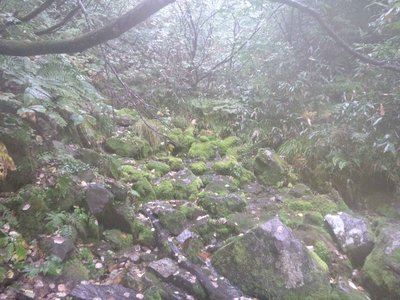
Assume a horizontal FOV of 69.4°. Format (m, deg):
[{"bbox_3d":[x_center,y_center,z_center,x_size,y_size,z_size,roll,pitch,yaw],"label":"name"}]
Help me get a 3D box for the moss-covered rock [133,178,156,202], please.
[{"bbox_3d":[-0.913,0.666,4.750,0.383,0.360,0.344,0,7,0],"label":"moss-covered rock"}]

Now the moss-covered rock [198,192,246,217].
[{"bbox_3d":[0.292,0.707,3.750,0.604,0.270,0.450,0,6,0],"label":"moss-covered rock"}]

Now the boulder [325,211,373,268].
[{"bbox_3d":[1.656,0.991,3.200,0.537,0.555,0.430,0,7,0],"label":"boulder"}]

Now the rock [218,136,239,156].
[{"bbox_3d":[0.582,-0.071,5.900,0.396,0.360,0.400,0,6,0],"label":"rock"}]

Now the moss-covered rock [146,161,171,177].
[{"bbox_3d":[-0.862,0.384,6.000,0.483,0.294,0.387,0,7,0],"label":"moss-covered rock"}]

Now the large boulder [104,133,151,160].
[{"bbox_3d":[-1.681,-0.081,6.700,1.035,0.484,0.724,0,7,0],"label":"large boulder"}]

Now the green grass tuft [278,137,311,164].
[{"bbox_3d":[1.653,0.009,5.000,0.571,0.460,0.500,0,6,0],"label":"green grass tuft"}]

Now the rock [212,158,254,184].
[{"bbox_3d":[0.661,0.424,5.700,0.804,0.453,0.603,0,7,0],"label":"rock"}]

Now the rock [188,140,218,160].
[{"bbox_3d":[0.085,0.012,7.000,0.705,0.428,0.564,0,7,0],"label":"rock"}]

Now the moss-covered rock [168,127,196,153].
[{"bbox_3d":[-0.466,-0.280,7.700,0.724,0.635,0.579,0,7,0],"label":"moss-covered rock"}]

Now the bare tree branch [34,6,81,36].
[{"bbox_3d":[-1.726,-1.557,3.500,0.541,0.363,0.300,0,6,0],"label":"bare tree branch"}]

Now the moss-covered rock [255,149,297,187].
[{"bbox_3d":[1.411,0.327,5.400,0.708,0.646,0.647,0,7,0],"label":"moss-covered rock"}]

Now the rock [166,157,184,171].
[{"bbox_3d":[-0.534,0.294,6.300,0.381,0.271,0.343,0,7,0],"label":"rock"}]

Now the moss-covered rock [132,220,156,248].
[{"bbox_3d":[-0.567,0.853,2.950,0.238,0.270,0.260,0,6,0],"label":"moss-covered rock"}]

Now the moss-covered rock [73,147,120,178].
[{"bbox_3d":[-1.576,0.190,4.400,0.709,0.420,0.550,0,6,0],"label":"moss-covered rock"}]

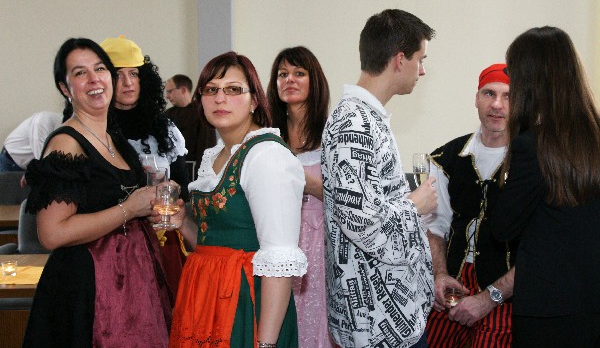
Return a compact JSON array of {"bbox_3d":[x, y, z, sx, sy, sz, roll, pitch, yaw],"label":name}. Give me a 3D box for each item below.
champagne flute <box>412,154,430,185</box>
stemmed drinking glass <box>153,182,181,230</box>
[{"bbox_3d":[0.356,0.036,1.860,0.052,0.190,0.052,-5,5,0],"label":"champagne flute"},{"bbox_3d":[-0.385,0.094,1.880,0.075,0.130,0.075,3,7,0],"label":"stemmed drinking glass"}]

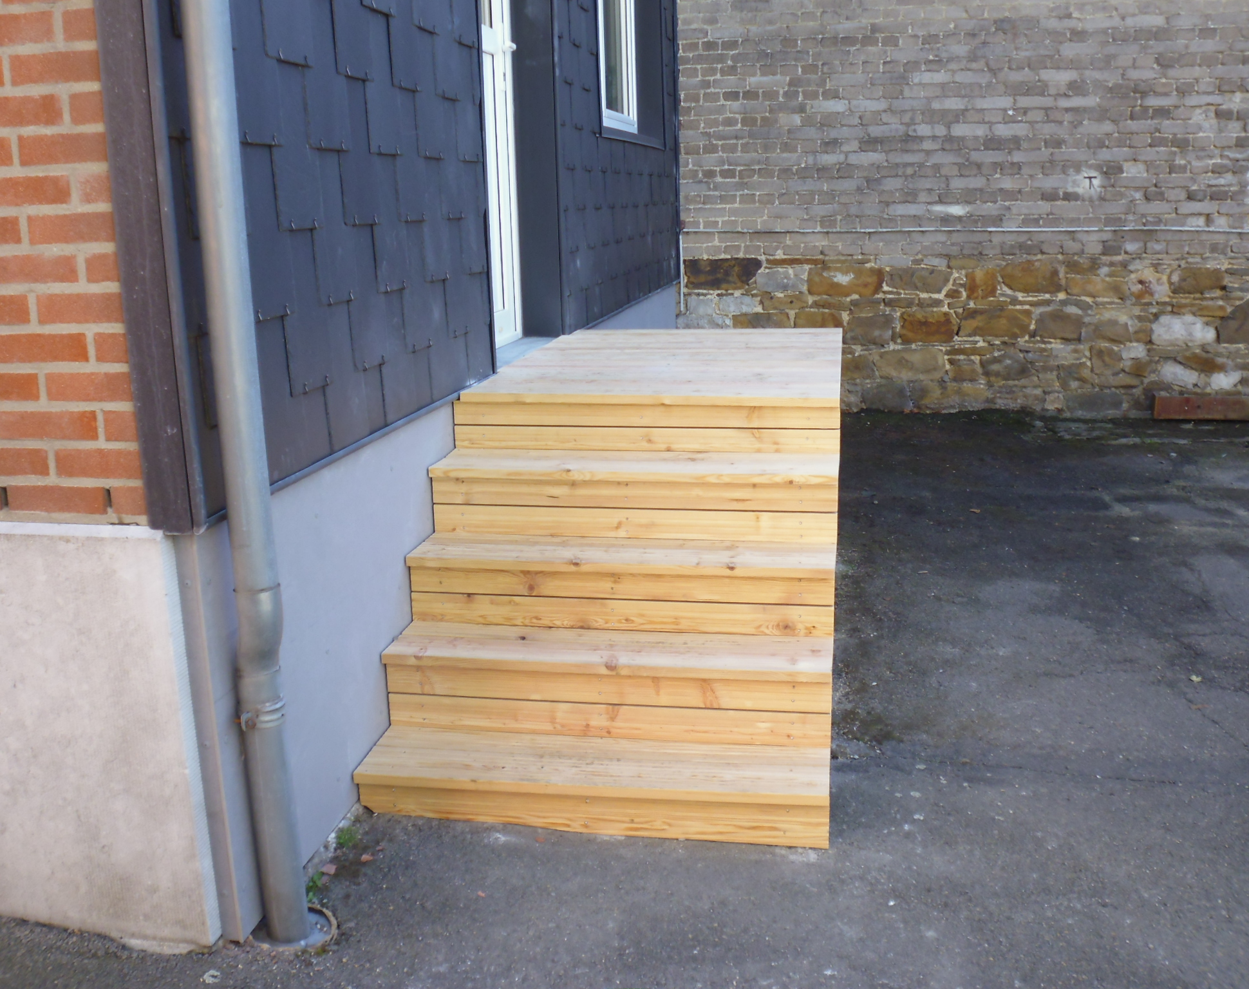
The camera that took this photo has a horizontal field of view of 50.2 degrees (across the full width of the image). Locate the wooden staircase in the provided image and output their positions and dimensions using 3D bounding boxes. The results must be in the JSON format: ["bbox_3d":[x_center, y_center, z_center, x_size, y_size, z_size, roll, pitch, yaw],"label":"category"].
[{"bbox_3d":[0.130,0.049,4.233,1.084,0.878,2.782,1,13,9],"label":"wooden staircase"}]

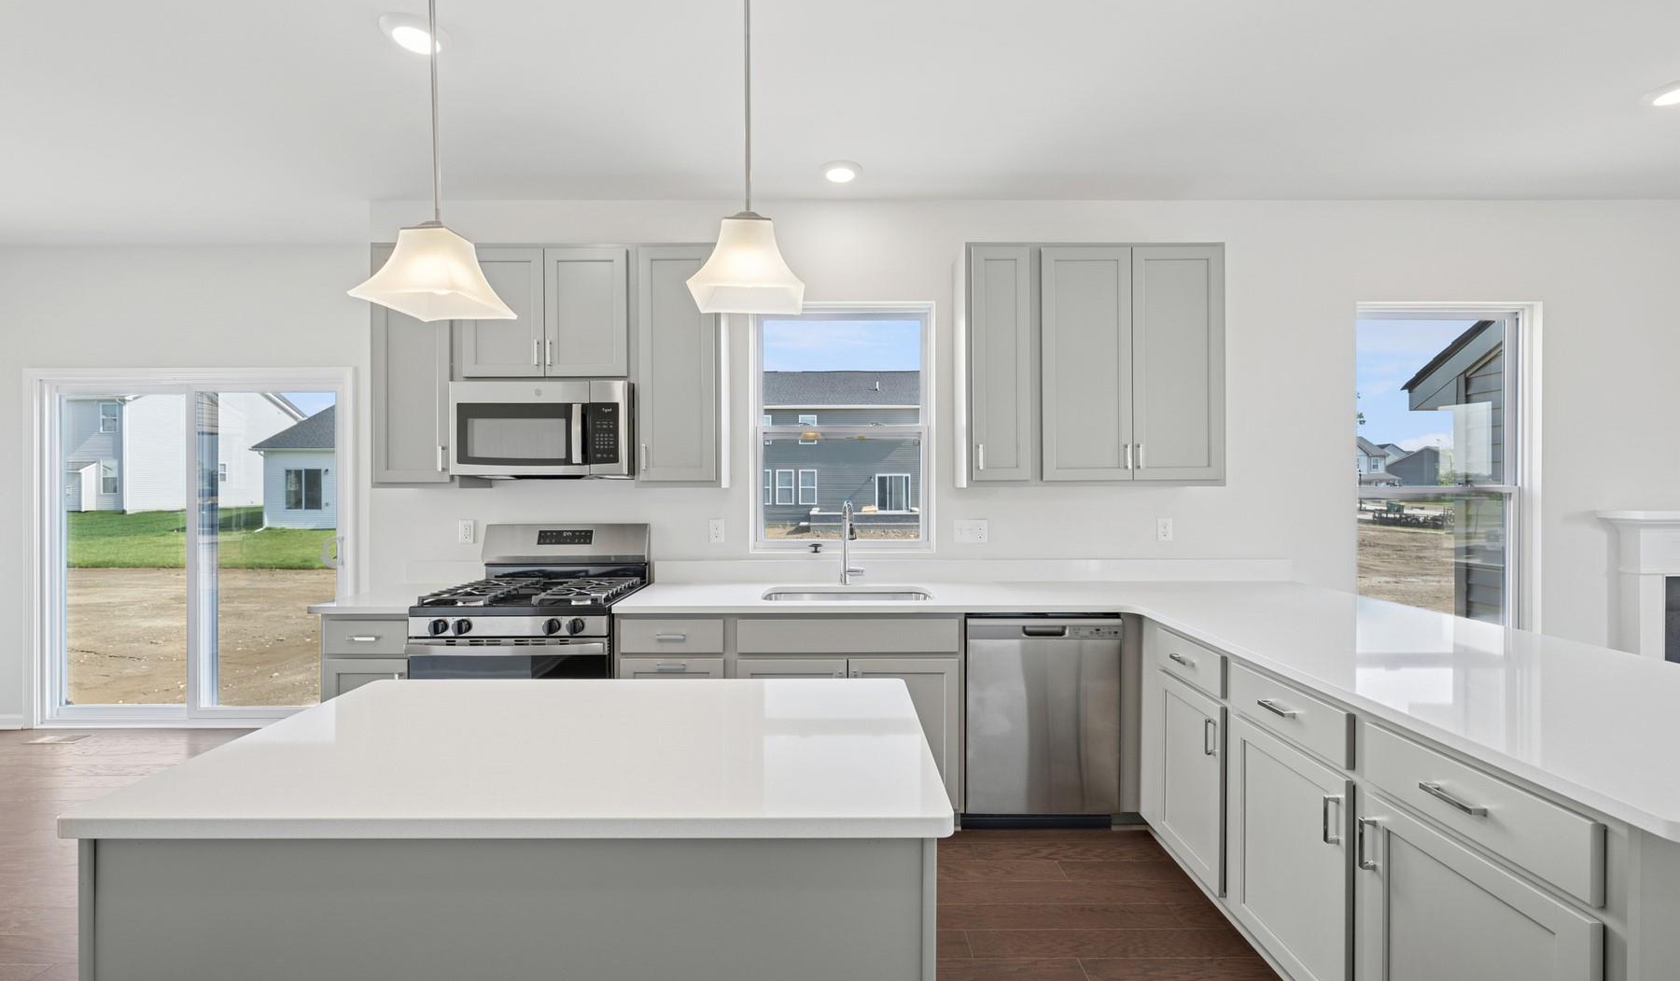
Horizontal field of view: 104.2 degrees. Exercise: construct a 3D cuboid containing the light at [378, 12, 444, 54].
[{"bbox_3d":[-1.300,-1.390,2.000,0.175,0.030,0.175,0,0,0],"label":"light"}]

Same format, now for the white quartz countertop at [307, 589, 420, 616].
[{"bbox_3d":[-1.847,0.460,2.840,0.425,0.032,0.635,0,0,0],"label":"white quartz countertop"}]

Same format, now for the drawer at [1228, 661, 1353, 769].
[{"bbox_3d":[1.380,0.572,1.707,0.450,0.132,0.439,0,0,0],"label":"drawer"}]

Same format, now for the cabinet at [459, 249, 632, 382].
[{"bbox_3d":[-1.275,-0.779,2.996,0.762,0.604,0.320,0,0,0],"label":"cabinet"}]

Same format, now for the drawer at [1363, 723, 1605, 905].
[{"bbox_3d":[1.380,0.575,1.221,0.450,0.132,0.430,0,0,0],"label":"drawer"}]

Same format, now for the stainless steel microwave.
[{"bbox_3d":[-1.275,-0.264,2.959,0.759,0.397,0.390,0,0,0],"label":"stainless steel microwave"}]

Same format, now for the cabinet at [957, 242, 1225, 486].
[{"bbox_3d":[1.118,-0.549,3.000,1.137,1.067,0.325,0,0,0],"label":"cabinet"}]

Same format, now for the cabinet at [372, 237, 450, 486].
[{"bbox_3d":[-1.862,-0.551,3.000,0.380,1.065,0.325,0,0,0],"label":"cabinet"}]

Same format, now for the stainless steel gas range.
[{"bbox_3d":[-1.257,0.762,2.789,0.760,1.198,0.700,0,0,0],"label":"stainless steel gas range"}]

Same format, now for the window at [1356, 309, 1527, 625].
[{"bbox_3d":[2.953,0.005,3.205,0.890,1.800,0.100,0,0,0],"label":"window"}]

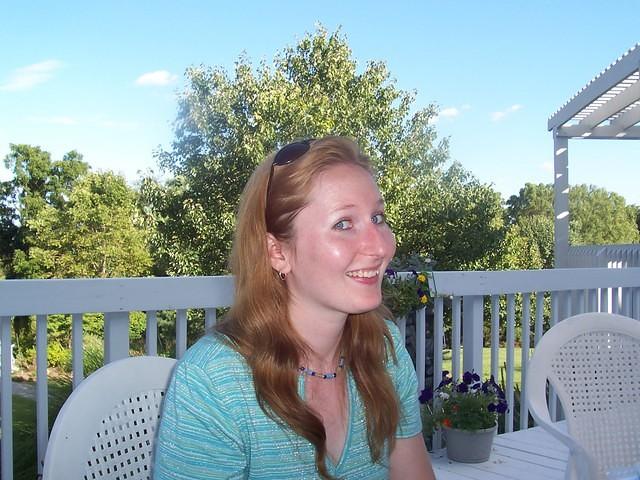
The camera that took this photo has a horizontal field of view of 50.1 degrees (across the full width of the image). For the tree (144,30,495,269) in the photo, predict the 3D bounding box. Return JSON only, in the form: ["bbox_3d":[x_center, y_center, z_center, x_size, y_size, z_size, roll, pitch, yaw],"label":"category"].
[{"bbox_3d":[0.068,-1.071,13.200,6.800,6.100,6.000,0,0,0],"label":"tree"}]

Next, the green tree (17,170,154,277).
[{"bbox_3d":[-5.827,0.435,17.000,3.250,4.220,3.200,0,0,0],"label":"green tree"}]

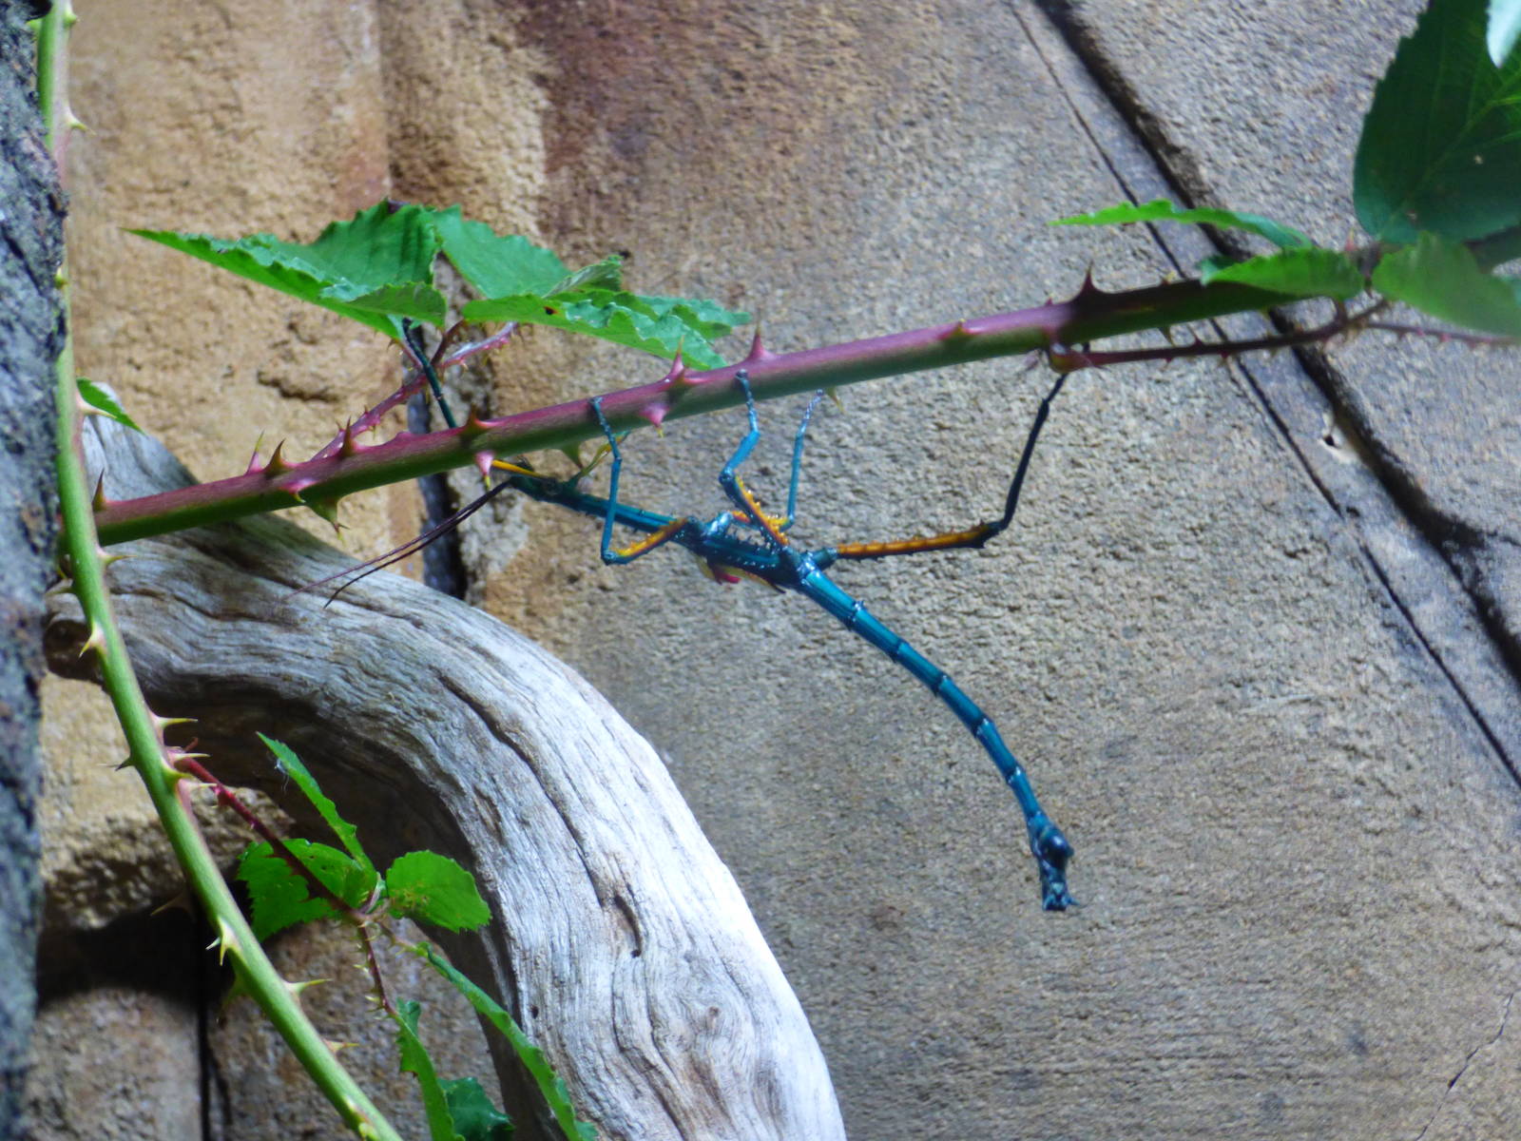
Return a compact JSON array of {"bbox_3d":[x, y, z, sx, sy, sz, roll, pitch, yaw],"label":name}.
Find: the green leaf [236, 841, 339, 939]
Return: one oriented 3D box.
[{"bbox_3d":[-0.088,0.059,0.857,0.019,0.018,0.010,0,0,0],"label":"green leaf"}]

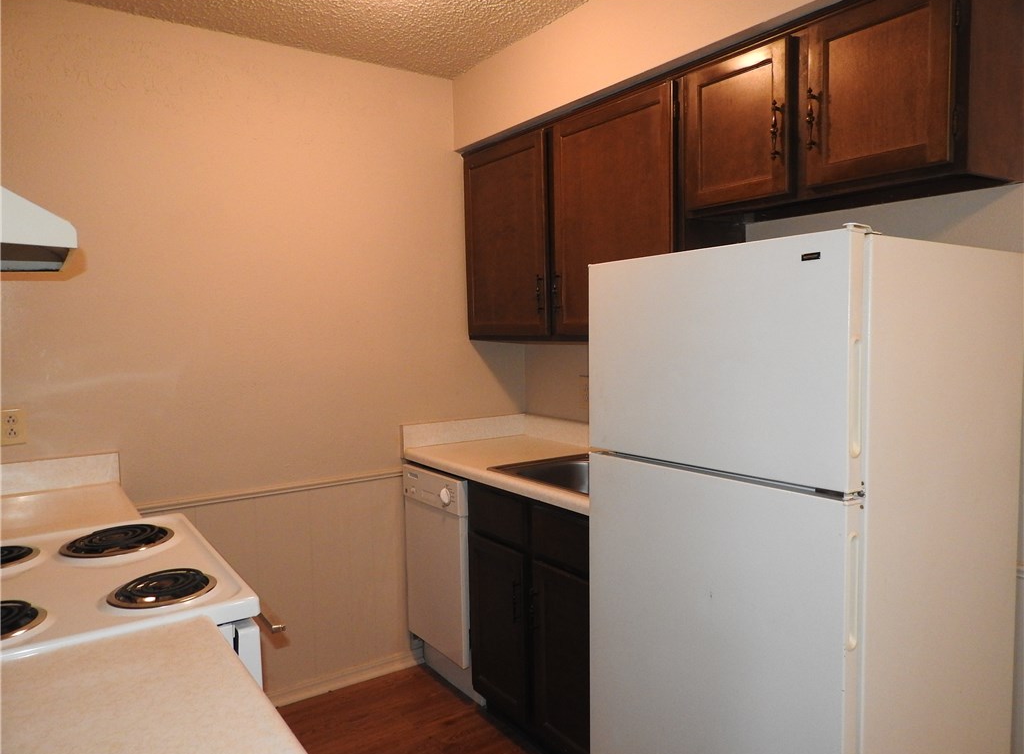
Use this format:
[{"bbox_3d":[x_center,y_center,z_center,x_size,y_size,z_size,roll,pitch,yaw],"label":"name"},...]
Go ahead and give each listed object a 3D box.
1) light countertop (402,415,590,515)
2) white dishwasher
[{"bbox_3d":[0.161,0.281,2.570,0.613,0.137,1.231,-3,5,-35],"label":"light countertop"},{"bbox_3d":[-0.069,0.775,2.915,0.582,0.855,0.447,-3,5,-35],"label":"white dishwasher"}]

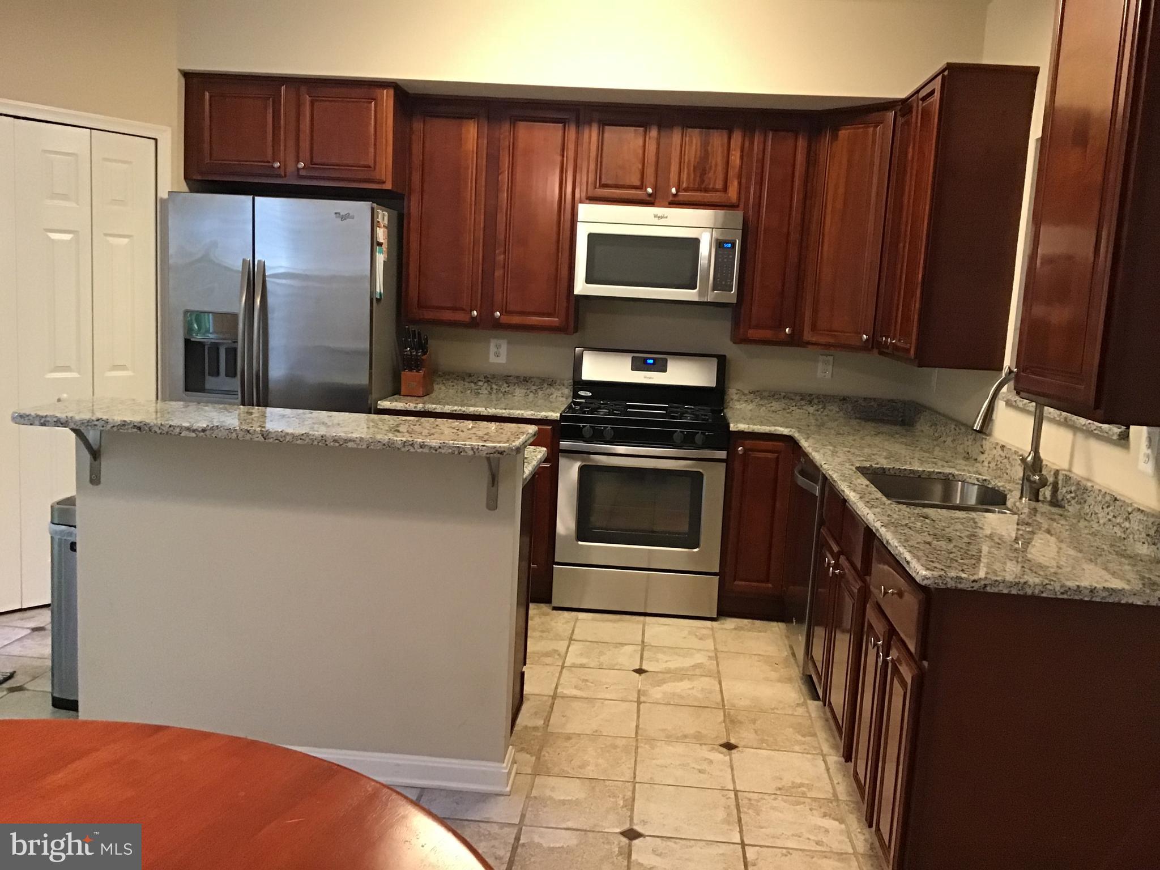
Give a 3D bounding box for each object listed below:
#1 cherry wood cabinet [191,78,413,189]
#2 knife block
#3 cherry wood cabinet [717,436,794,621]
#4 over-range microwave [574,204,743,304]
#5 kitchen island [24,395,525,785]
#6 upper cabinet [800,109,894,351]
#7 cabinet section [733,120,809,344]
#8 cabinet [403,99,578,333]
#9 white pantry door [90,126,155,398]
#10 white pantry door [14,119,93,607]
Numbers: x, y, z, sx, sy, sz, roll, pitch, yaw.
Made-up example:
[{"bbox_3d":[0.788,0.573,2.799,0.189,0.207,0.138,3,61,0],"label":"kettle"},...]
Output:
[{"bbox_3d":[-1.292,-1.402,4.958,0.959,0.460,0.616,3,8,4],"label":"cherry wood cabinet"},{"bbox_3d":[-0.809,-0.315,5.189,0.108,0.221,0.223,3,8,4],"label":"knife block"},{"bbox_3d":[0.831,0.392,5.034,0.308,0.875,0.620,4,8,4],"label":"cherry wood cabinet"},{"bbox_3d":[0.376,-0.862,5.006,0.757,0.427,0.404,4,8,4],"label":"over-range microwave"},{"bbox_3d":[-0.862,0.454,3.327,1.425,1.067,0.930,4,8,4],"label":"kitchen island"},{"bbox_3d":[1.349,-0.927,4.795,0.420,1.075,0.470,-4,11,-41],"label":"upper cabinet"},{"bbox_3d":[0.916,-0.971,4.955,0.311,1.062,0.317,4,8,4],"label":"cabinet section"},{"bbox_3d":[-0.409,-1.064,5.077,0.825,1.076,0.335,3,8,4],"label":"cabinet"},{"bbox_3d":[-2.031,-0.300,4.635,0.040,2.029,0.298,10,11,40],"label":"white pantry door"},{"bbox_3d":[-2.225,-0.277,4.409,0.040,2.029,0.298,10,11,40],"label":"white pantry door"}]

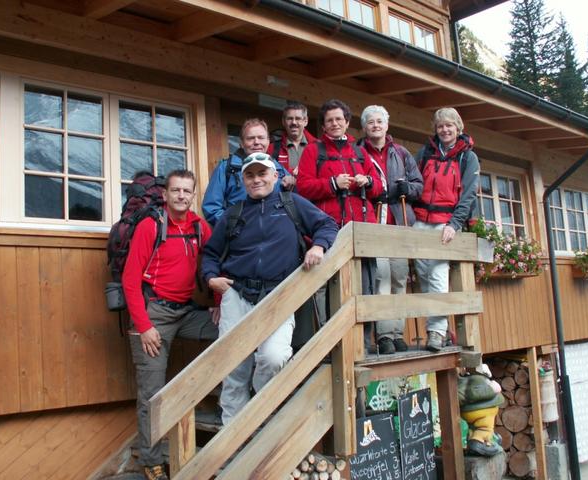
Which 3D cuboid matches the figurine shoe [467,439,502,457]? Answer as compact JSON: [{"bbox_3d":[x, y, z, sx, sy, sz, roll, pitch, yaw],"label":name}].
[{"bbox_3d":[1.542,1.688,5.250,0.125,0.105,0.260,4,-10,-45],"label":"figurine shoe"}]

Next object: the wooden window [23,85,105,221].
[{"bbox_3d":[-1.338,-0.501,3.773,0.470,0.765,0.090,3,-10,-41],"label":"wooden window"}]

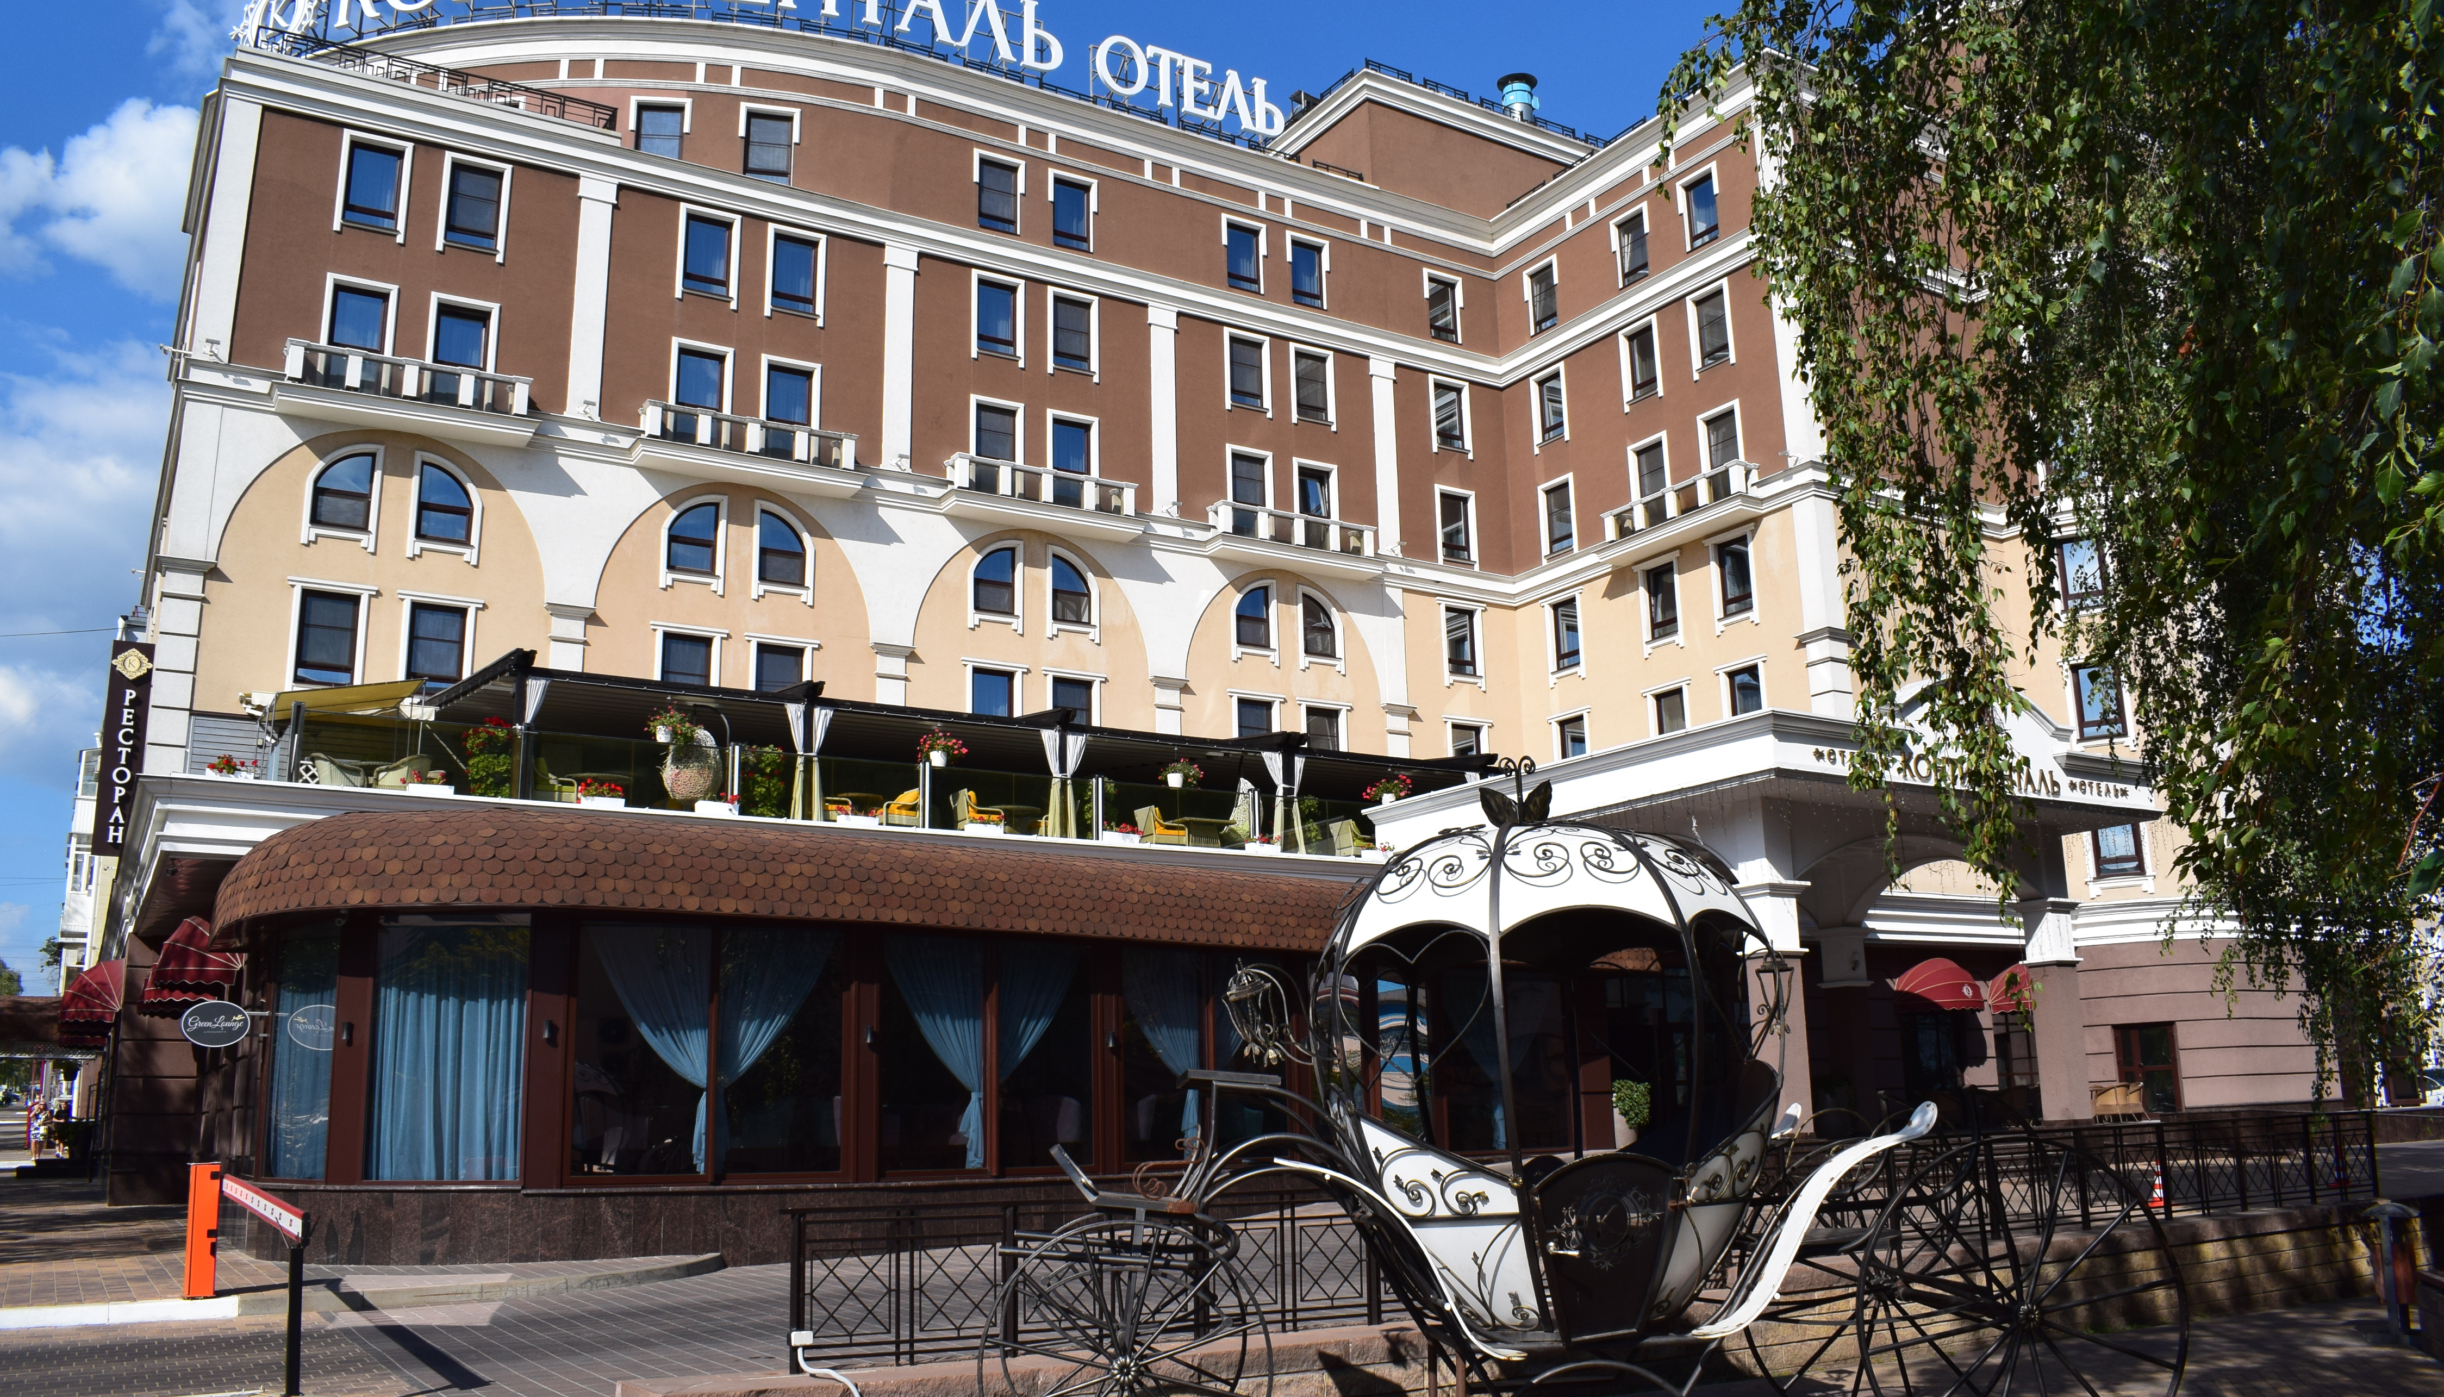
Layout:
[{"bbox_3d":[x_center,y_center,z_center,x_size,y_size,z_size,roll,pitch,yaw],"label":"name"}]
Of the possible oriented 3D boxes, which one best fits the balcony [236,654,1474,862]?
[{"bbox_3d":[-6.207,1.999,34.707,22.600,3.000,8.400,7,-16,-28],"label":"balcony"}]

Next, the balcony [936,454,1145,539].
[{"bbox_3d":[-4.367,-4.949,45.466,5.405,1.294,0.963,7,-15,-30],"label":"balcony"}]

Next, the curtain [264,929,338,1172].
[{"bbox_3d":[-10.297,3.946,20.534,1.450,2.700,0.150,-12,-18,38],"label":"curtain"}]

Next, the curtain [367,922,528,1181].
[{"bbox_3d":[-8.475,3.847,20.069,1.720,2.720,0.150,-1,-14,0],"label":"curtain"}]

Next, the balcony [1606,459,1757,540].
[{"bbox_3d":[11.379,-4.943,45.781,0.800,0.800,4.164,7,-16,-32],"label":"balcony"}]

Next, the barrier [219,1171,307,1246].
[{"bbox_3d":[-6.470,3.386,12.300,0.070,0.140,5.090,8,-14,-32],"label":"barrier"}]

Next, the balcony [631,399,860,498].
[{"bbox_3d":[-10.673,-5.647,41.641,5.405,1.294,0.963,7,-15,-30],"label":"balcony"}]

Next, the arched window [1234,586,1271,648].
[{"bbox_3d":[0.861,-2.137,48.777,1.124,1.679,0.154,7,-15,-30],"label":"arched window"}]

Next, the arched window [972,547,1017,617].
[{"bbox_3d":[-5.320,-2.727,42.962,1.037,1.546,0.150,7,-16,-30],"label":"arched window"}]

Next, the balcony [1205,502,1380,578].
[{"bbox_3d":[1.908,-4.003,47.452,5.000,1.400,0.800,7,-16,-28],"label":"balcony"}]

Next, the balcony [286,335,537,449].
[{"bbox_3d":[-16.811,-6.304,37.932,5.405,1.294,0.963,7,-15,-30],"label":"balcony"}]

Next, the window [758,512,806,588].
[{"bbox_3d":[-9.725,-3.284,40.443,0.969,1.626,0.150,7,-16,-30],"label":"window"}]

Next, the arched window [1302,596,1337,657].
[{"bbox_3d":[2.513,-1.936,47.731,1.000,1.700,0.150,7,-16,-28],"label":"arched window"}]

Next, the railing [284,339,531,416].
[{"bbox_3d":[-16.826,-6.496,37.970,4.951,0.878,0.862,7,-15,-30],"label":"railing"}]

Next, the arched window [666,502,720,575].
[{"bbox_3d":[-11.808,-3.578,41.103,1.124,1.679,0.154,7,-15,-30],"label":"arched window"}]

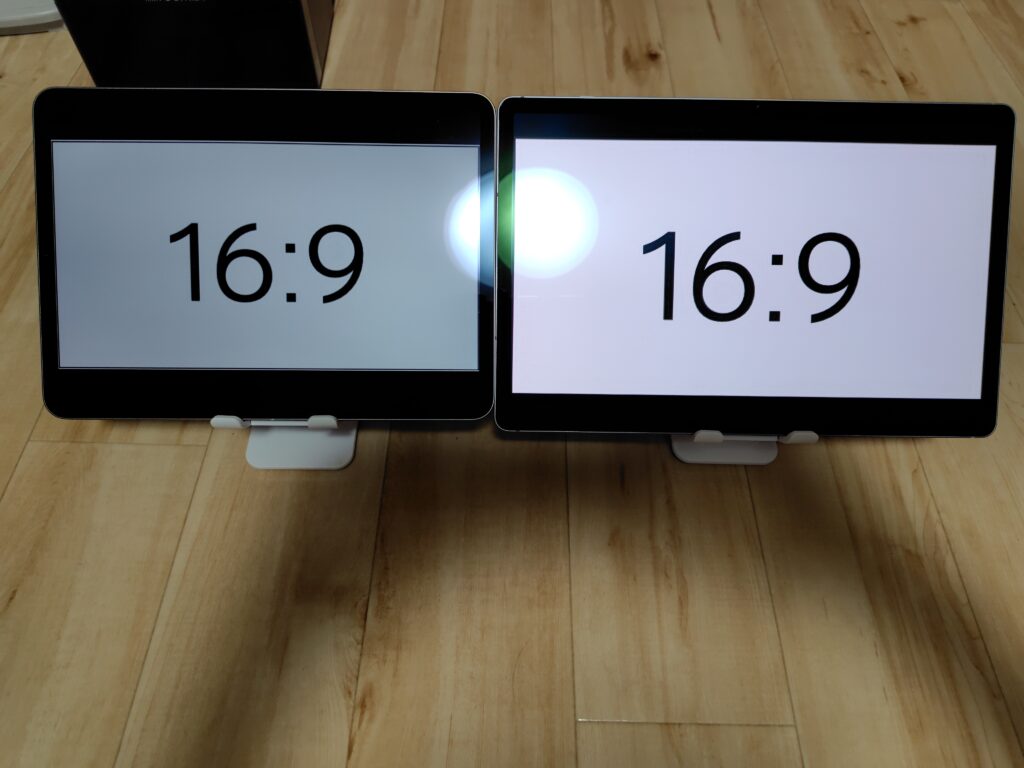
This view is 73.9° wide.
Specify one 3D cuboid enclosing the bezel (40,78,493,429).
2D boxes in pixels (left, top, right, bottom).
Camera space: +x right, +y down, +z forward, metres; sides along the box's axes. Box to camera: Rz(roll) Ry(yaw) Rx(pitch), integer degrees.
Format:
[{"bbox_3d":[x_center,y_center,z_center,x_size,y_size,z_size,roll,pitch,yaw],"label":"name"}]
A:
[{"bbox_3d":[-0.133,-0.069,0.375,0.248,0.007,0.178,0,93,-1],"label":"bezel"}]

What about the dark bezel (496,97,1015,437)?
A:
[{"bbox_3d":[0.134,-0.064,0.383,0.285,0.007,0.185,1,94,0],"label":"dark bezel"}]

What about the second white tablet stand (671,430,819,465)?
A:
[{"bbox_3d":[0.139,-0.008,0.411,0.071,0.106,0.103,2,57,0],"label":"second white tablet stand"}]

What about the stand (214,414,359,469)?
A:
[{"bbox_3d":[-0.132,-0.013,0.405,0.071,0.112,0.100,0,57,-1],"label":"stand"}]

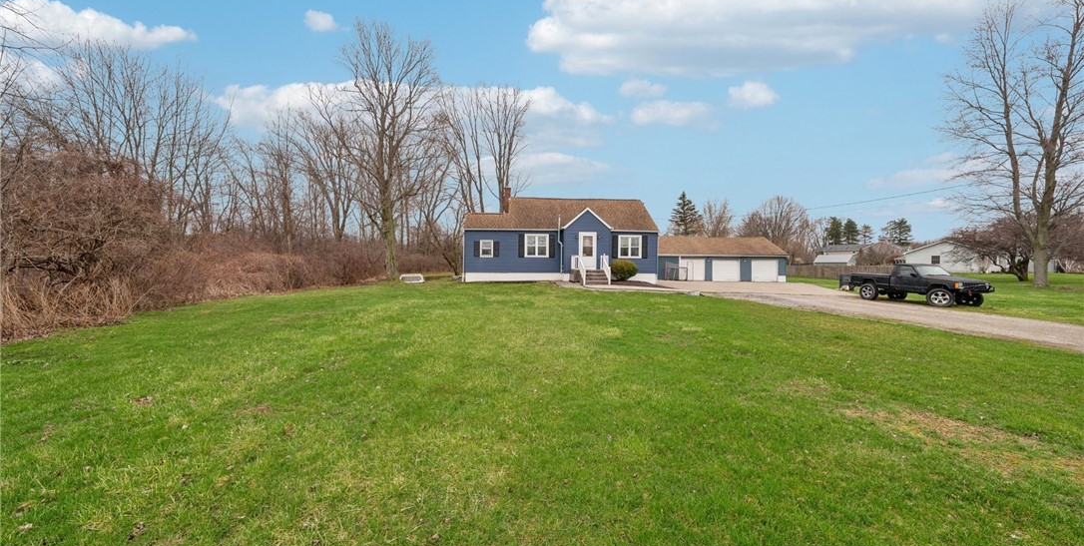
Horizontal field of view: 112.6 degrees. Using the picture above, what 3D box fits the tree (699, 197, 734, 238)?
[{"bbox_3d":[25.562,-5.302,53.000,4.981,11.365,4.981,0,1,0],"label":"tree"}]

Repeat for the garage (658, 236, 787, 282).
[{"bbox_3d":[16.800,-1.661,38.000,13.200,4.600,7.600,0,1,-3],"label":"garage"}]

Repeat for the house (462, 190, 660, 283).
[{"bbox_3d":[1.100,-2.554,25.400,12.200,6.300,8.600,0,1,-3],"label":"house"}]

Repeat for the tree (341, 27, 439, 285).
[{"bbox_3d":[-11.381,-9.248,27.000,7.761,19.259,7.761,0,1,0],"label":"tree"}]

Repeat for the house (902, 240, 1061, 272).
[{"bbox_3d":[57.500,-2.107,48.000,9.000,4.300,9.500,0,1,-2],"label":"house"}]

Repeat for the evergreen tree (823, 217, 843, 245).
[{"bbox_3d":[68.484,-6.760,85.000,4.934,13.259,4.934,0,1,0],"label":"evergreen tree"}]

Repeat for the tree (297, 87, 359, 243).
[{"bbox_3d":[-20.064,-8.655,34.000,5.826,17.832,5.826,0,1,0],"label":"tree"}]

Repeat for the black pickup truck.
[{"bbox_3d":[17.180,0.464,16.603,1.830,1.830,4.620,0,2,-6],"label":"black pickup truck"}]

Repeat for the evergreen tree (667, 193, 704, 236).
[{"bbox_3d":[20.228,-5.510,51.000,5.684,11.812,5.684,0,1,0],"label":"evergreen tree"}]

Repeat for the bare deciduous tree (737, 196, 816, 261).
[{"bbox_3d":[37.102,-5.888,57.000,12.604,12.482,12.604,0,1,0],"label":"bare deciduous tree"}]

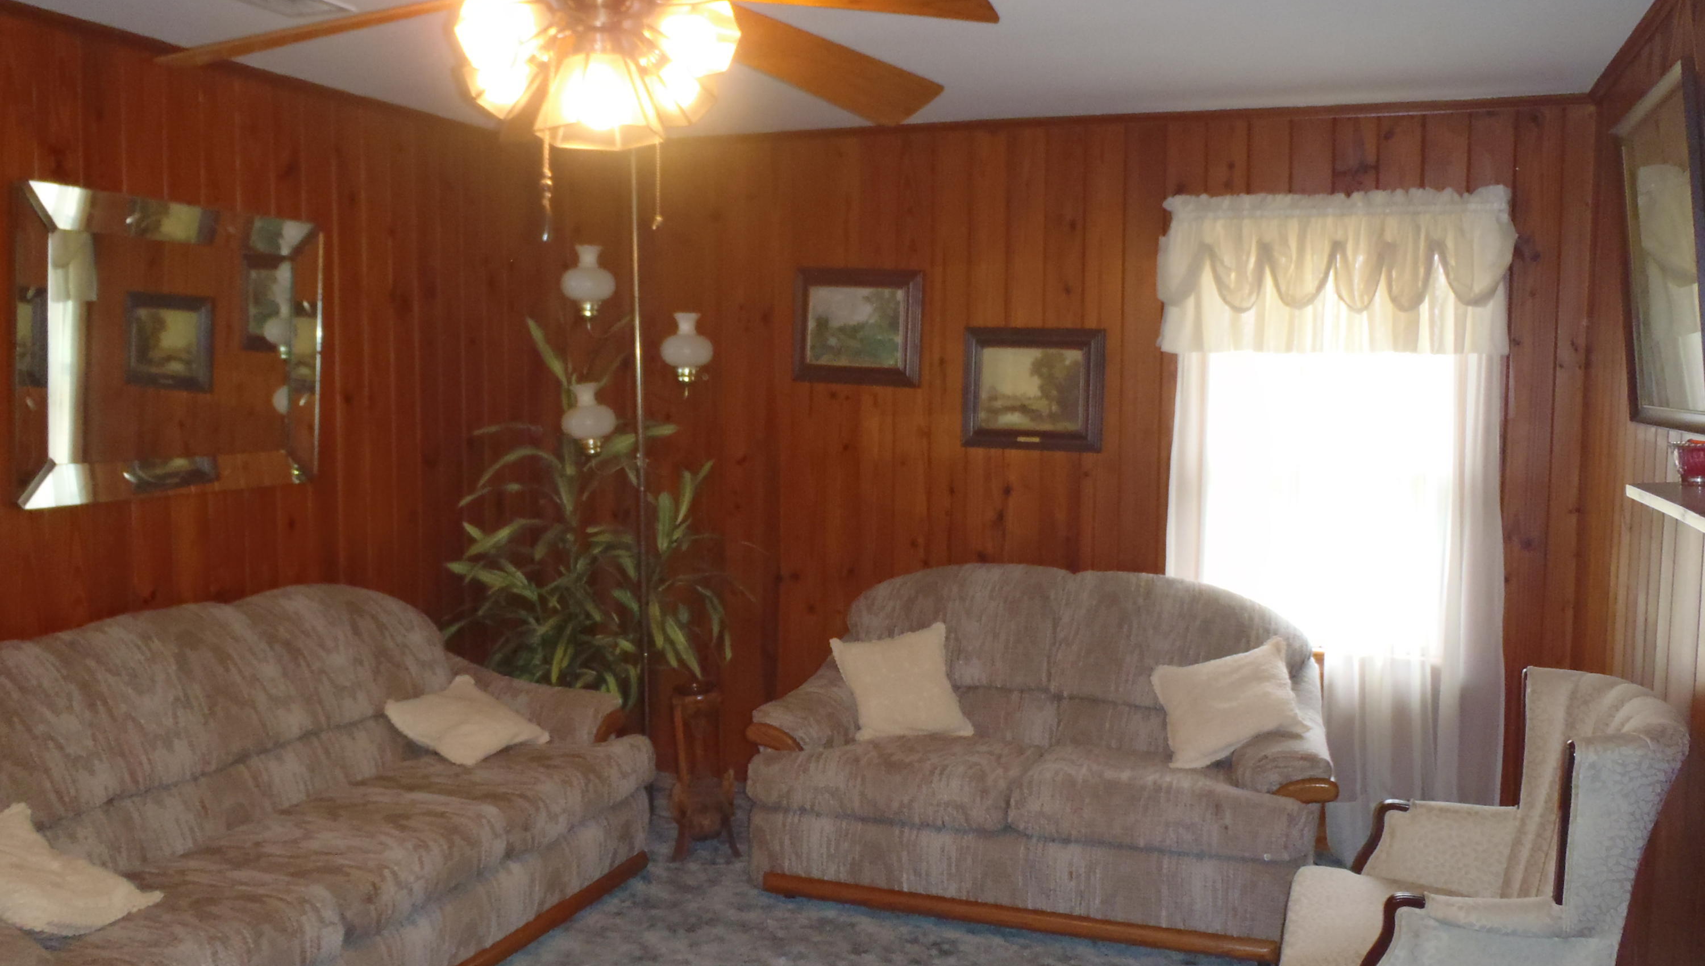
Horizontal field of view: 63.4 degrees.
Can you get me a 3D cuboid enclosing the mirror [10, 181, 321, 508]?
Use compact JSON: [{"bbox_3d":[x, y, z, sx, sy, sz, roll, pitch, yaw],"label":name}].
[{"bbox_3d":[-1.806,-0.358,3.738,0.050,0.775,0.990,6,6,21],"label":"mirror"}]

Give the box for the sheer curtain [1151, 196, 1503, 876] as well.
[{"bbox_3d":[1.508,0.144,4.405,1.050,2.150,0.140,2,5,21],"label":"sheer curtain"}]

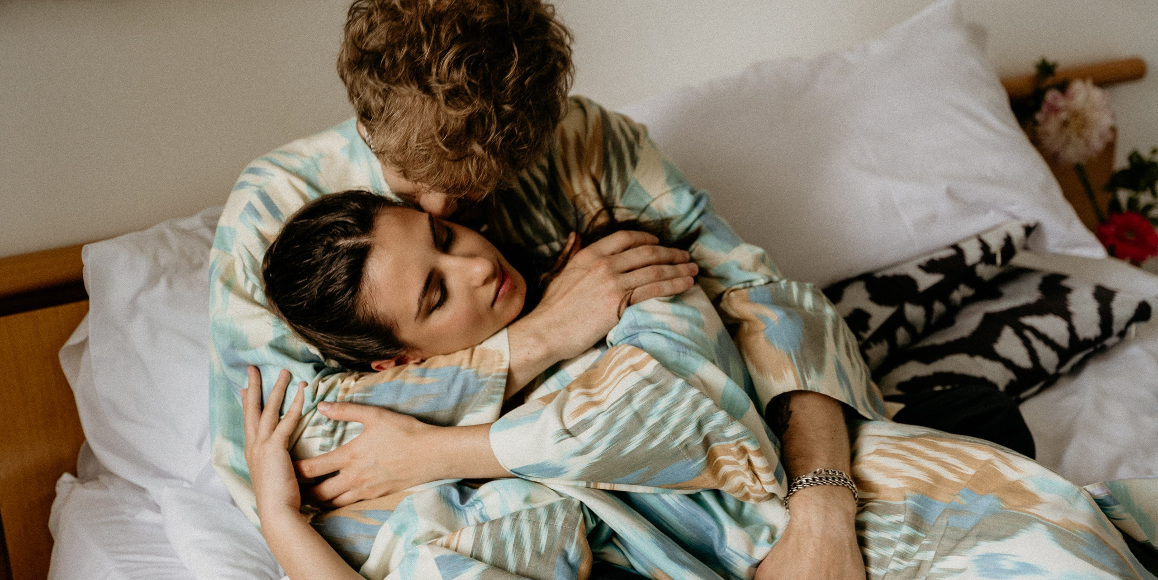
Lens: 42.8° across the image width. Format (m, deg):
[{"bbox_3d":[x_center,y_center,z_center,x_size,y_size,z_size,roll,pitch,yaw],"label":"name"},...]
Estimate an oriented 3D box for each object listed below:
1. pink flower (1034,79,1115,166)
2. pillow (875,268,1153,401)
[{"bbox_3d":[0.664,-0.225,1.983,0.108,0.112,0.070,6,8,18],"label":"pink flower"},{"bbox_3d":[0.499,0.025,1.830,0.280,0.120,0.410,33,36,32],"label":"pillow"}]

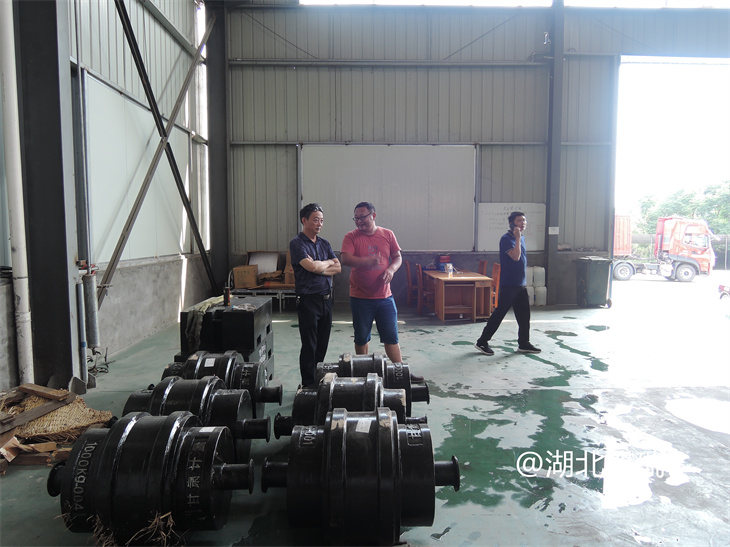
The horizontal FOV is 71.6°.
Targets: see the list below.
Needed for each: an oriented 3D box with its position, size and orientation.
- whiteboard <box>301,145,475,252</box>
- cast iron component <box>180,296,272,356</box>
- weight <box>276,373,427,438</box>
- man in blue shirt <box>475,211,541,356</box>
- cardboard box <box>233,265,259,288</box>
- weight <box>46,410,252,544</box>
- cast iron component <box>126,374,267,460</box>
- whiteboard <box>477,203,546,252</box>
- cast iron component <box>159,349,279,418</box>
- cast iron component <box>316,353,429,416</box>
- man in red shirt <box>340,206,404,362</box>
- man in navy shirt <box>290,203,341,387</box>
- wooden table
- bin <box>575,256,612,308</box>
[{"bbox_3d":[0.473,-1.516,10.271,3.539,2.138,0.050,0,4,-1],"label":"whiteboard"},{"bbox_3d":[-1.188,0.436,4.532,0.580,0.330,0.930,0,4,-1],"label":"cast iron component"},{"bbox_3d":[-0.078,0.915,3.040,0.900,0.610,0.610,0,5,3],"label":"weight"},{"bbox_3d":[1.724,0.122,6.095,0.800,1.720,0.500,1,4,10],"label":"man in blue shirt"},{"bbox_3d":[-2.303,0.082,9.813,0.450,0.400,0.330,0,4,-3],"label":"cardboard box"},{"bbox_3d":[-0.994,0.961,2.372,0.925,0.604,0.604,0,4,-1],"label":"weight"},{"bbox_3d":[-1.022,0.915,2.969,0.925,0.604,0.604,0,4,-1],"label":"cast iron component"},{"bbox_3d":[3.021,-0.936,10.351,1.391,0.984,0.030,0,4,-1],"label":"whiteboard"},{"bbox_3d":[-1.072,0.866,3.614,0.925,0.604,0.604,0,4,-1],"label":"cast iron component"},{"bbox_3d":[-0.011,0.864,3.586,0.910,0.605,0.605,0,4,-3],"label":"cast iron component"},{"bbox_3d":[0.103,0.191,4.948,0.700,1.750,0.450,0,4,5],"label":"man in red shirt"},{"bbox_3d":[-0.456,0.227,4.620,0.330,1.727,0.470,4,6,42],"label":"man in navy shirt"},{"bbox_3d":[1.665,0.376,9.302,0.881,0.720,1.950,0,4,-1],"label":"wooden table"},{"bbox_3d":[4.625,0.185,10.291,0.500,0.980,0.590,0,4,-3],"label":"bin"}]

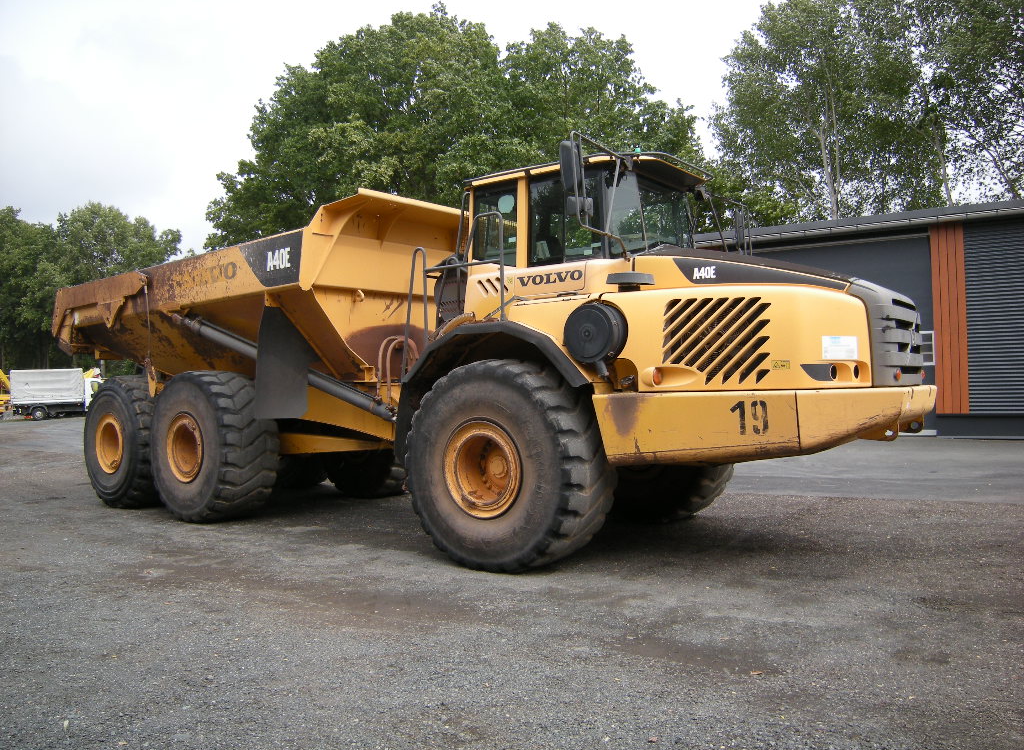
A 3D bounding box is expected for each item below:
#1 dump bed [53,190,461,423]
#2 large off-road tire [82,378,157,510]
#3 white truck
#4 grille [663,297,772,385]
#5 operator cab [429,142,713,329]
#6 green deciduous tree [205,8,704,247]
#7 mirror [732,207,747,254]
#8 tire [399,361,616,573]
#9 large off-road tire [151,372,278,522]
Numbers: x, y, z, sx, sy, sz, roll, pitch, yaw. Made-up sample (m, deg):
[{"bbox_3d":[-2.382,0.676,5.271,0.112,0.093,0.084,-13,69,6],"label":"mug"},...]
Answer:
[{"bbox_3d":[-3.139,-0.768,11.413,6.700,2.050,3.360,-2,-1,40],"label":"dump bed"},{"bbox_3d":[-5.136,0.897,11.371,1.844,1.790,0.760,-2,-1,40],"label":"large off-road tire"},{"bbox_3d":[-24.915,0.985,47.239,6.000,2.880,2.150,-1,-1,-25],"label":"white truck"},{"bbox_3d":[1.533,-0.258,6.224,0.880,0.680,0.070,-2,-1,35],"label":"grille"},{"bbox_3d":[0.752,-1.237,8.187,2.100,1.560,1.720,-2,-1,35],"label":"operator cab"},{"bbox_3d":[-2.077,-6.090,31.888,19.000,16.219,14.000,-1,-1,0],"label":"green deciduous tree"},{"bbox_3d":[2.495,-1.585,9.085,0.100,0.480,0.240,-1,-1,10],"label":"mirror"},{"bbox_3d":[-0.033,0.748,7.175,1.844,1.790,0.760,-2,-1,35],"label":"tire"},{"bbox_3d":[-3.651,0.853,10.124,1.844,1.790,0.760,-2,-1,40],"label":"large off-road tire"}]

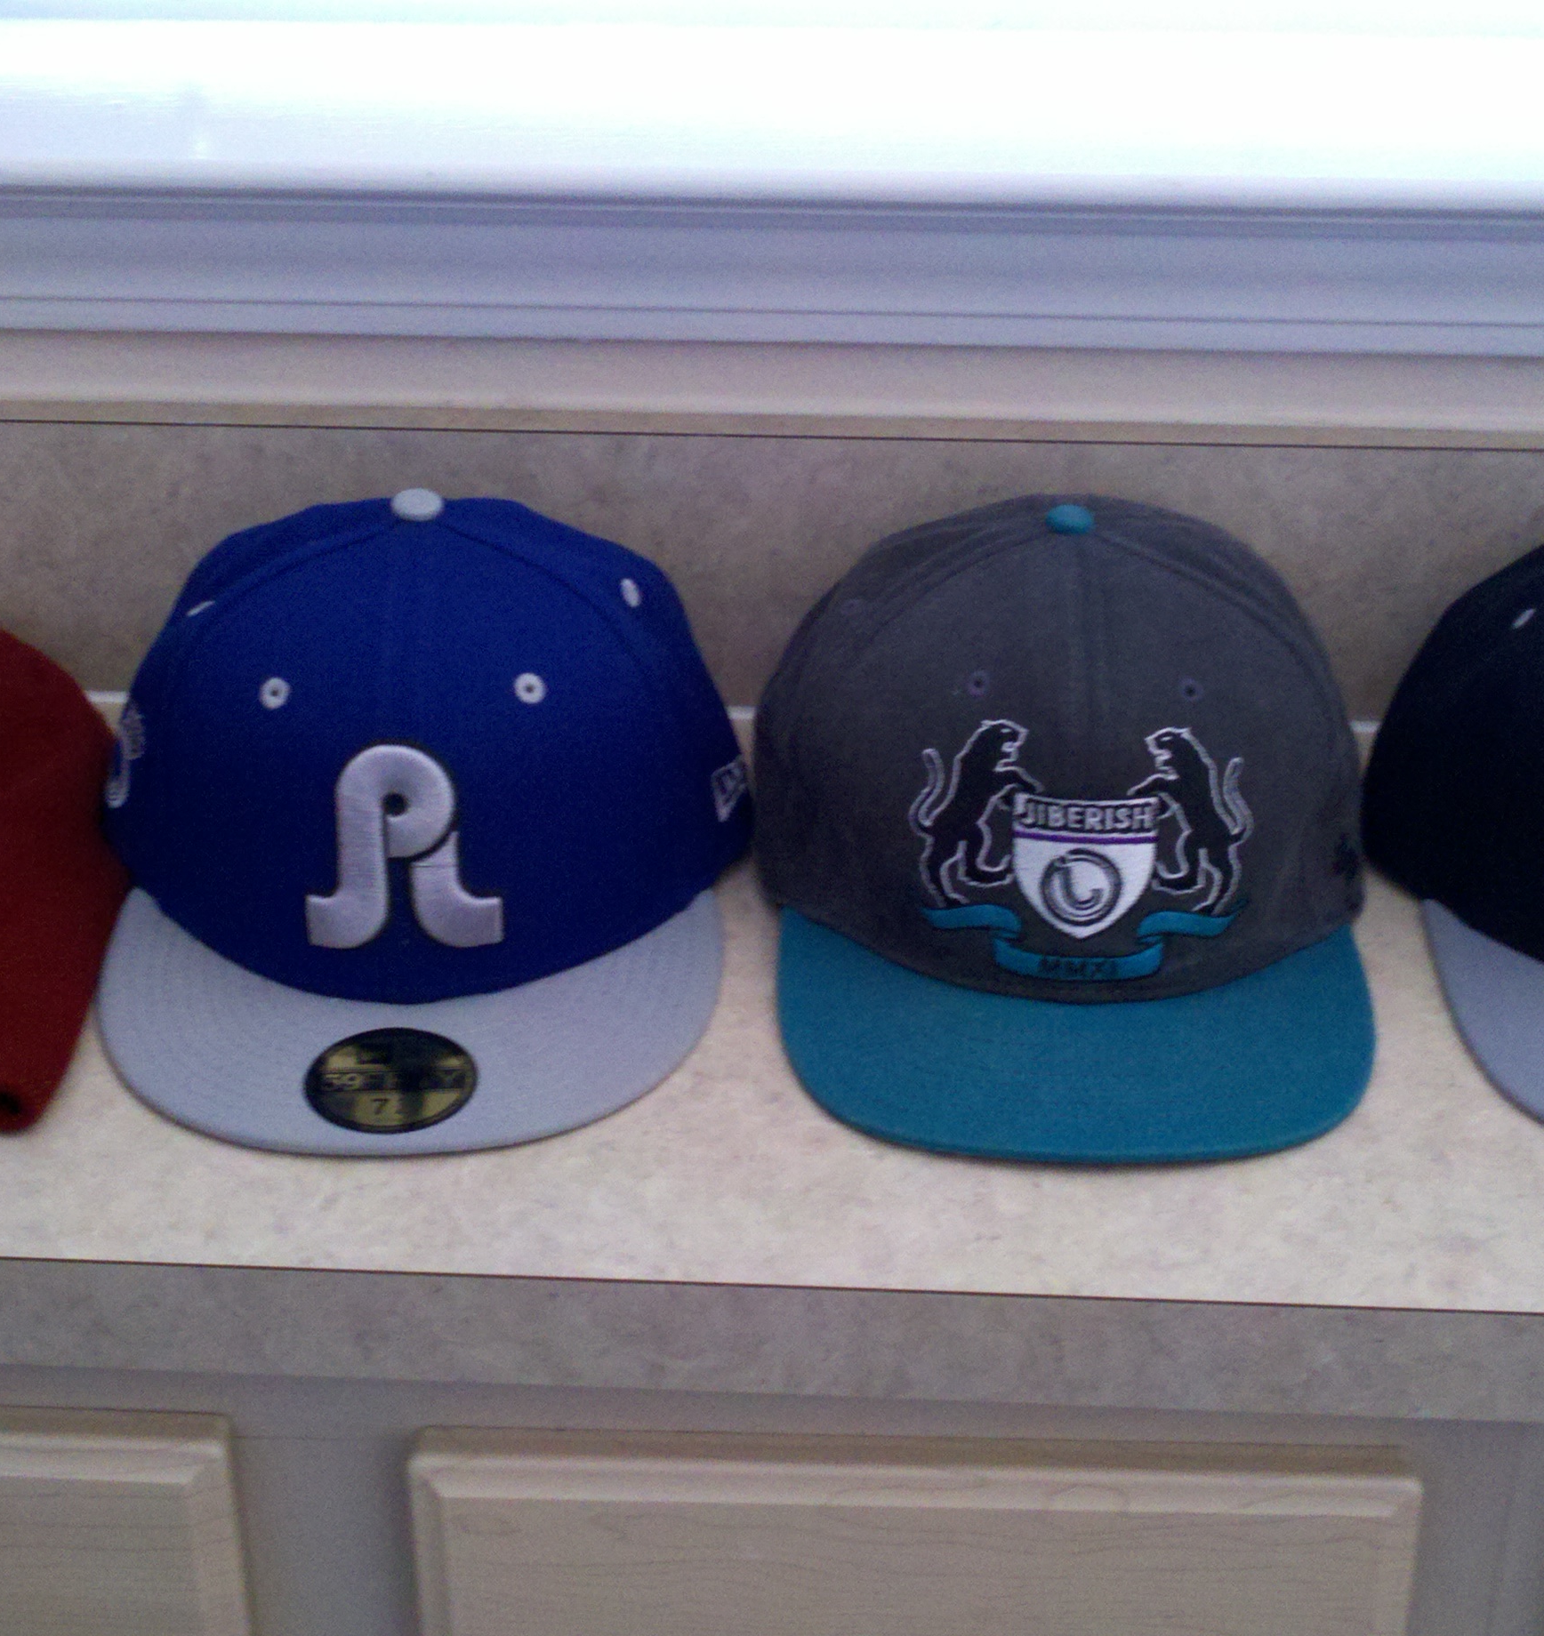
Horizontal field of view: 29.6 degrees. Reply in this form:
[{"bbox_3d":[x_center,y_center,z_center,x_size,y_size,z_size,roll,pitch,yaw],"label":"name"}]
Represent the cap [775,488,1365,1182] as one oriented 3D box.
[{"bbox_3d":[0.085,-0.020,0.851,0.180,0.120,0.255,2,31,3],"label":"cap"}]

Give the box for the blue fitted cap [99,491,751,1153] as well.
[{"bbox_3d":[-0.098,-0.025,0.857,0.184,0.122,0.257,-1,31,-1],"label":"blue fitted cap"}]

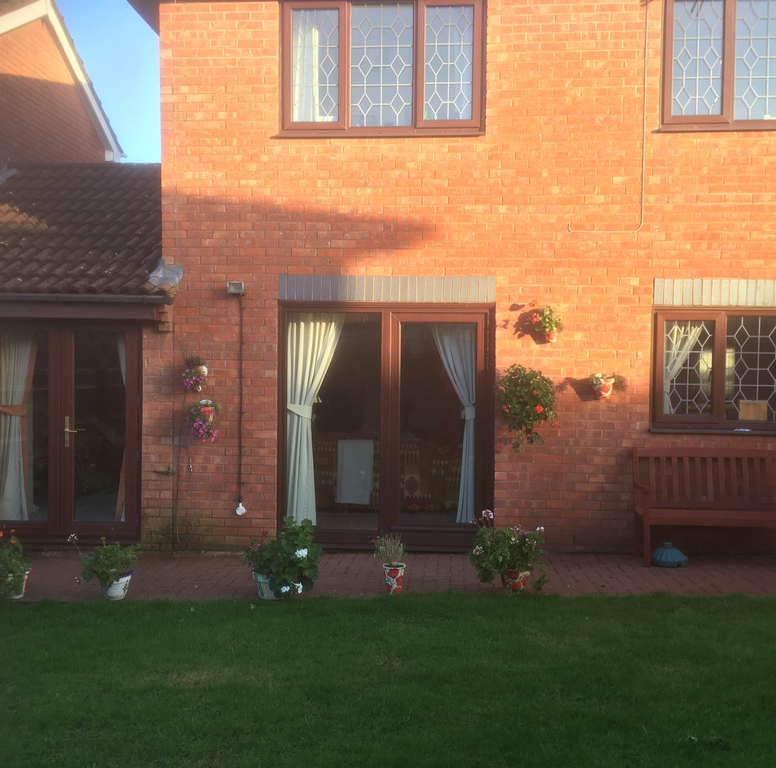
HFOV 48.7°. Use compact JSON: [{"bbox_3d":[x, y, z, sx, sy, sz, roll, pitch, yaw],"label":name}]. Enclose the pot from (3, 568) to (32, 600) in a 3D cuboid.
[{"bbox_3d":[-2.636,1.417,6.105,0.212,0.205,0.212,1,2,0],"label":"pot"}]

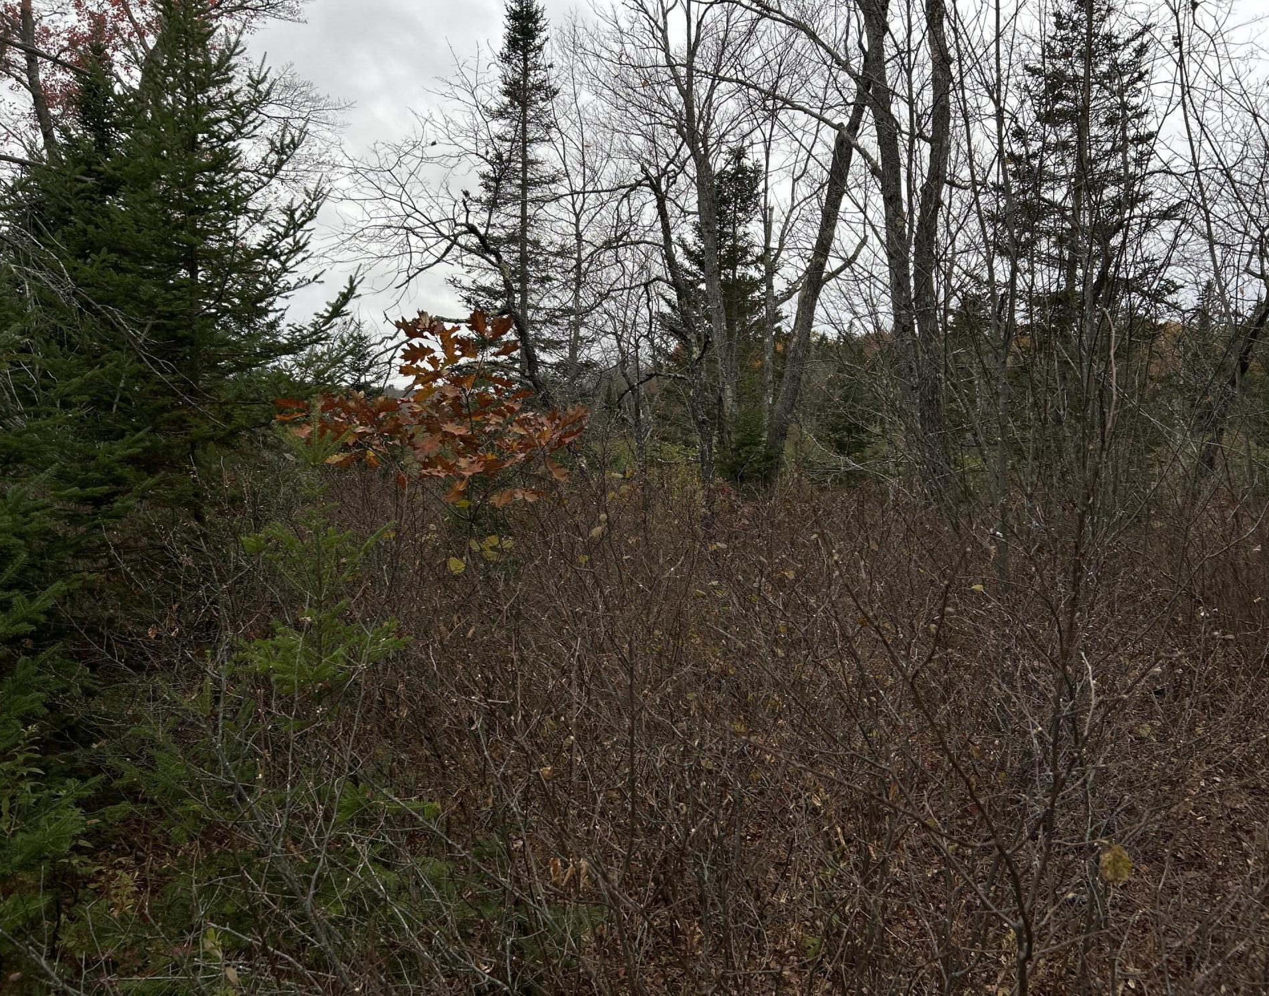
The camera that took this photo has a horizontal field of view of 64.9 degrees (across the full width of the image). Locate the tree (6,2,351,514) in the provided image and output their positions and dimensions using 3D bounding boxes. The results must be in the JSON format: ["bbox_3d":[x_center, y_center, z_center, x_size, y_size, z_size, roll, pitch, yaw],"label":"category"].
[{"bbox_3d":[-3.113,-1.540,7.000,2.400,4.800,2.300,0,4,0],"label":"tree"}]

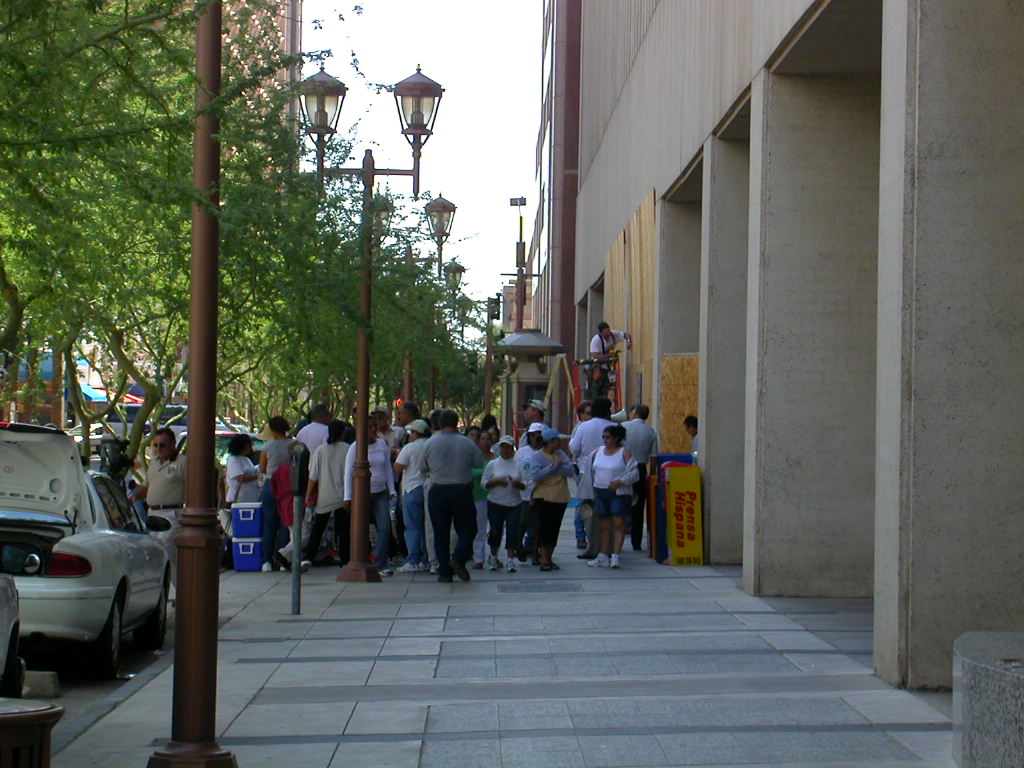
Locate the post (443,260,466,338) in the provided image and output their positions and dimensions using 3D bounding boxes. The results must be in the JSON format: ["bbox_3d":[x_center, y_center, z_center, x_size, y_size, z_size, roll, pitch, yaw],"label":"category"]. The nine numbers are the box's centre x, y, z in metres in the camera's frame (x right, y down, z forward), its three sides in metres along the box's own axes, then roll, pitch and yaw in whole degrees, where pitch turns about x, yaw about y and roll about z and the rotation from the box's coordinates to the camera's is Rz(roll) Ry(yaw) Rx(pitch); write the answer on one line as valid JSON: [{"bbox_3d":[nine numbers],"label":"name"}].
[{"bbox_3d":[-1.859,-0.174,72.800,1.480,5.310,0.490,1,-1,-1],"label":"post"}]

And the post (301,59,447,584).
[{"bbox_3d":[-1.509,-0.626,33.800,1.480,5.310,0.490,1,-1,-1],"label":"post"}]

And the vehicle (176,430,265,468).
[{"bbox_3d":[-3.876,1.476,45.453,1.770,1.600,4.500,1,-1,-1],"label":"vehicle"}]

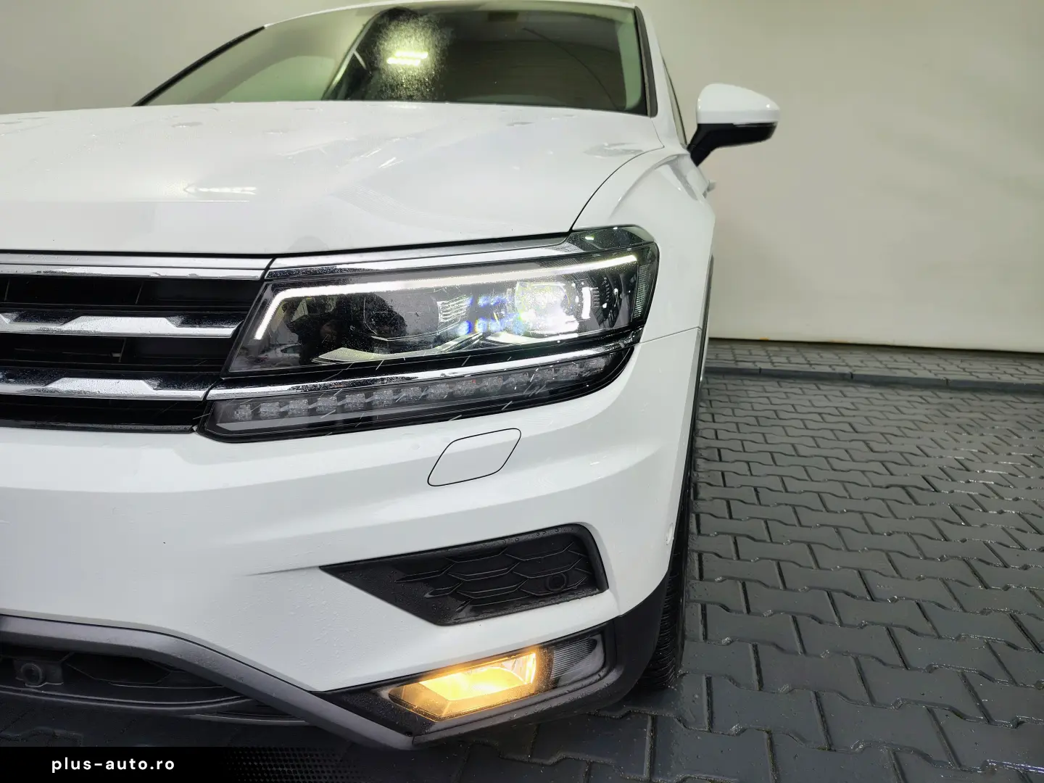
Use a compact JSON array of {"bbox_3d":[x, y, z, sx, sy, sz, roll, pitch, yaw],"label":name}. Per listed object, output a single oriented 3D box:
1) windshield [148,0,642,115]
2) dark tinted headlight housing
[{"bbox_3d":[-0.354,-0.935,2.071,1.460,0.130,0.920,4,47,13],"label":"windshield"},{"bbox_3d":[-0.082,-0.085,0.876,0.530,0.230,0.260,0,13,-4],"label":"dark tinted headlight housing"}]

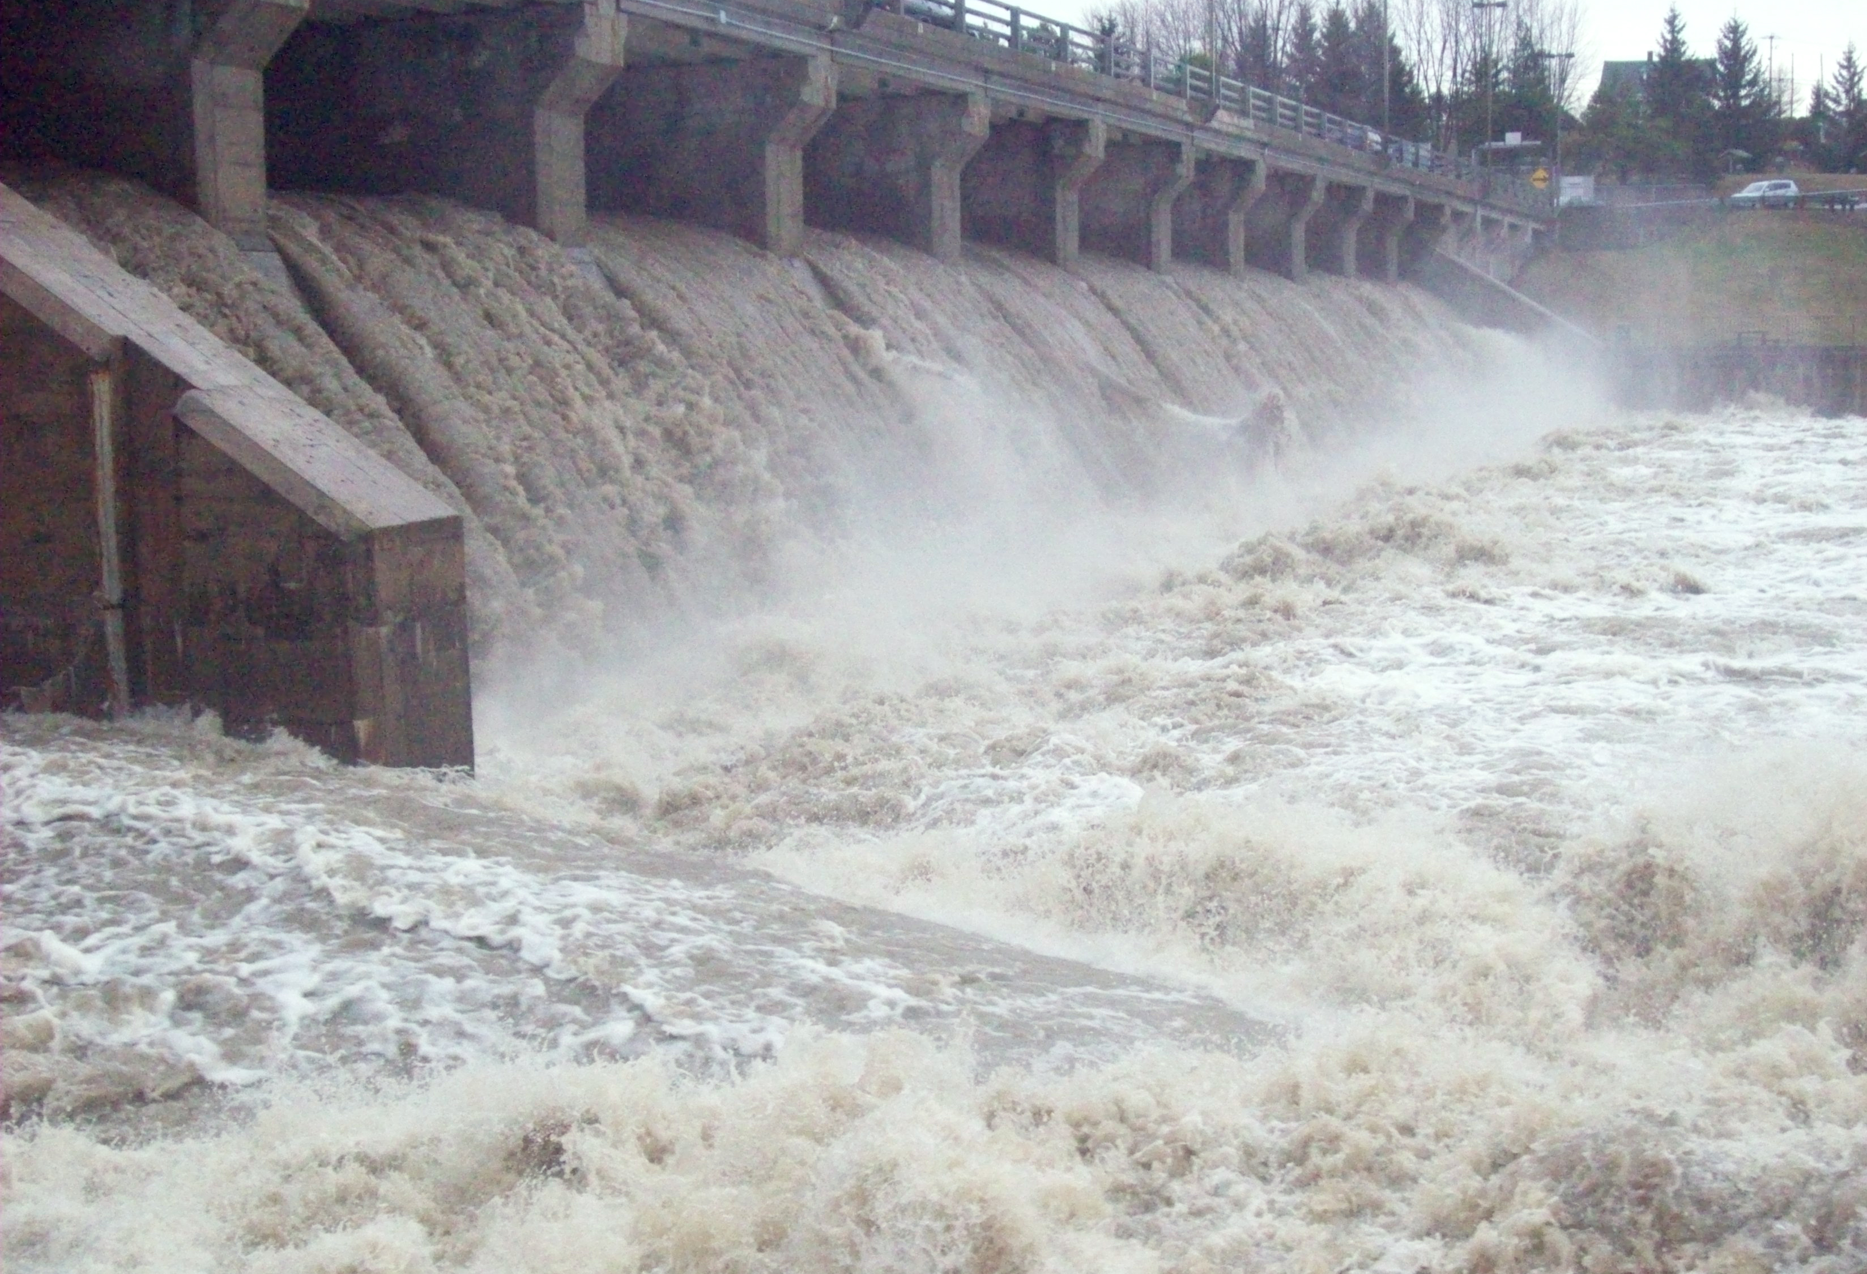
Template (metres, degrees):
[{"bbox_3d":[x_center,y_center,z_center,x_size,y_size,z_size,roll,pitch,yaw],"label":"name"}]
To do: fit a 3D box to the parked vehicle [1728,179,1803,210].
[{"bbox_3d":[52.799,-28.070,154.000,4.550,1.720,1.830,-2,7,-14],"label":"parked vehicle"}]

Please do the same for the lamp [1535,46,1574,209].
[{"bbox_3d":[40.241,-32.928,157.000,2.300,10.100,0.400,2,8,22],"label":"lamp"}]

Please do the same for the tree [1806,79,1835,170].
[{"bbox_3d":[71.309,-41.191,195.000,2.400,7.300,2.400,2,8,20],"label":"tree"}]

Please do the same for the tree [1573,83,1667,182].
[{"bbox_3d":[48.530,-35.609,172.000,6.400,6.900,6.200,1,7,16],"label":"tree"}]

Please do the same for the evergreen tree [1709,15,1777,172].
[{"bbox_3d":[61.759,-41.469,185.000,5.000,11.900,5.000,2,8,18],"label":"evergreen tree"}]

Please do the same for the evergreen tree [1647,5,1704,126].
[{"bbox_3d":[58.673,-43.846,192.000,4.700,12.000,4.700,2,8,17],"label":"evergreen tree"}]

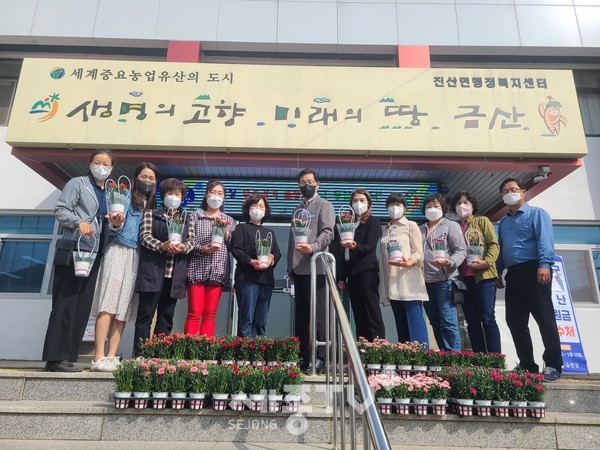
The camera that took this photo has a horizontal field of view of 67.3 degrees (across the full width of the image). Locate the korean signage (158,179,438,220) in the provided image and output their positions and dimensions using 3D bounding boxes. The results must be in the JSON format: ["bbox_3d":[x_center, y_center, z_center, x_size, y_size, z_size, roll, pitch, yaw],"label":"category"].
[{"bbox_3d":[-0.019,-0.330,5.834,3.600,0.490,0.120,1,-17,0],"label":"korean signage"}]

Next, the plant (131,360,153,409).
[{"bbox_3d":[-0.913,0.922,2.598,0.115,0.260,0.115,1,-17,0],"label":"plant"}]

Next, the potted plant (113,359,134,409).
[{"bbox_3d":[-1.017,0.919,2.597,0.115,0.262,0.115,1,-17,0],"label":"potted plant"}]

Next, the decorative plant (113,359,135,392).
[{"bbox_3d":[-1.022,0.875,2.611,0.115,0.180,0.115,1,-17,0],"label":"decorative plant"}]

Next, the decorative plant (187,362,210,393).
[{"bbox_3d":[-0.588,0.884,2.612,0.125,0.165,0.120,1,-17,0],"label":"decorative plant"}]

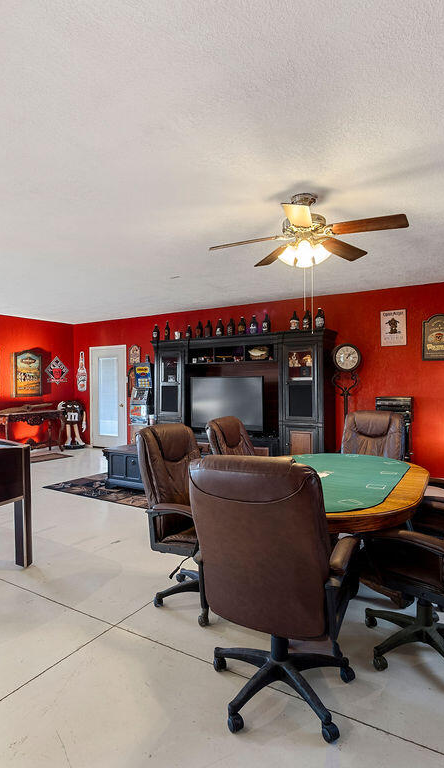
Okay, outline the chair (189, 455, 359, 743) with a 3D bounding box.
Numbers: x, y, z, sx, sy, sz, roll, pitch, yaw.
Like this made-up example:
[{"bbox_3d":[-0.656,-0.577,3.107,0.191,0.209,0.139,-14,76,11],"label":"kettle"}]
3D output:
[{"bbox_3d":[0.267,0.814,1.832,0.660,1.100,0.720,0,0,24],"label":"chair"}]

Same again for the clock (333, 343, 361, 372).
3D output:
[{"bbox_3d":[1.770,-0.374,5.842,0.399,0.399,0.100,-1,0,31],"label":"clock"}]

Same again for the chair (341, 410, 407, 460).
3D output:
[{"bbox_3d":[1.242,0.778,3.575,0.658,1.076,0.737,-1,0,29],"label":"chair"}]

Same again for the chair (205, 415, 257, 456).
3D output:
[{"bbox_3d":[0.292,0.795,3.111,0.737,1.076,0.658,-1,0,34],"label":"chair"}]

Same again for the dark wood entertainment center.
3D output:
[{"bbox_3d":[0.271,0.293,6.554,2.930,2.070,0.660,0,0,30],"label":"dark wood entertainment center"}]

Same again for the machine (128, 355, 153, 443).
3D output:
[{"bbox_3d":[-1.353,0.408,7.561,0.450,1.860,0.520,0,0,30],"label":"machine"}]

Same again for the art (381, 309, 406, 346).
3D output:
[{"bbox_3d":[2.350,-0.761,5.671,0.339,0.488,0.030,-1,0,31],"label":"art"}]

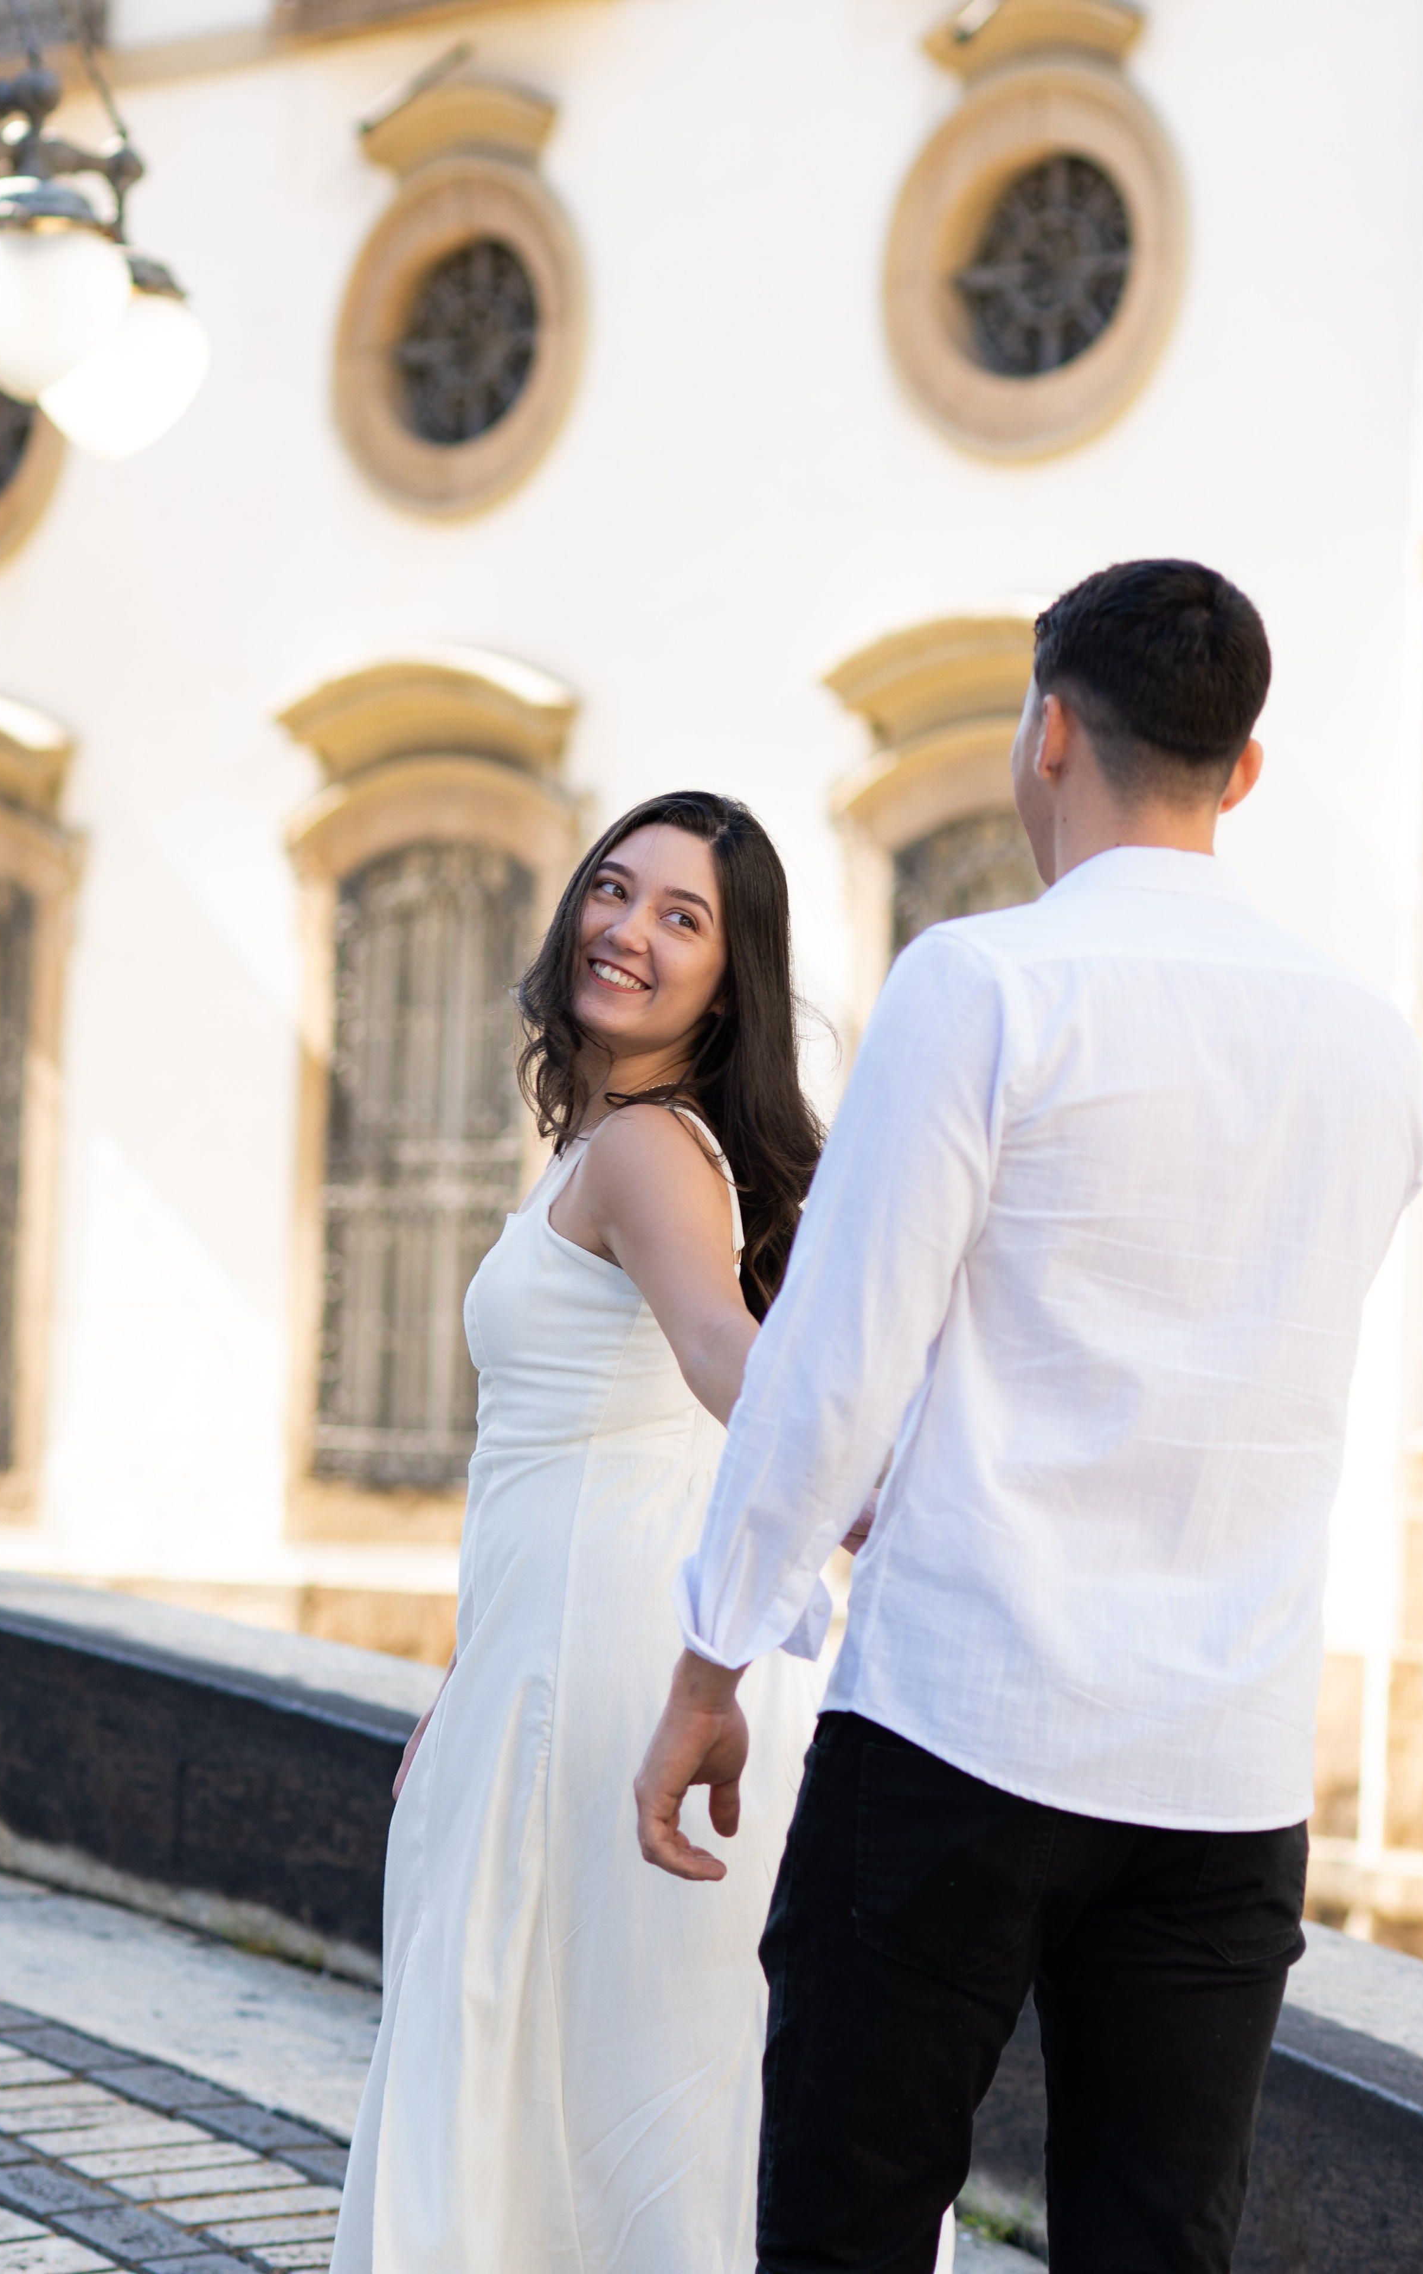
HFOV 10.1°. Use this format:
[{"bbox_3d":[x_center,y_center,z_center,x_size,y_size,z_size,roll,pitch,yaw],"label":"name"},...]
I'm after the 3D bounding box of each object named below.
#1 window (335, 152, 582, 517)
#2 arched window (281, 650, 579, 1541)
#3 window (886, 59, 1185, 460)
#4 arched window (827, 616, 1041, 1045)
[{"bbox_3d":[-1.037,-3.387,34.102,0.320,1.570,1.600,4,-3,-41],"label":"window"},{"bbox_3d":[-1.246,-0.163,33.912,0.380,3.820,1.800,4,-3,-41],"label":"arched window"},{"bbox_3d":[1.279,-3.412,31.399,0.300,1.600,1.620,4,-3,-41],"label":"window"},{"bbox_3d":[1.072,-0.181,31.237,0.380,3.820,1.800,4,-3,-41],"label":"arched window"}]

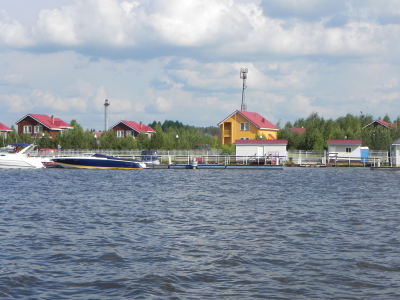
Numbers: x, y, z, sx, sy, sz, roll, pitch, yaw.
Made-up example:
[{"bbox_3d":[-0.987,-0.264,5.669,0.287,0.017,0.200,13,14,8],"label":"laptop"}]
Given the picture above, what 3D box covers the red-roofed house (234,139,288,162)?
[{"bbox_3d":[9.100,0.160,128.500,7.700,3.300,3.300,0,0,3],"label":"red-roofed house"}]

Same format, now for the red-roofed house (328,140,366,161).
[{"bbox_3d":[21.450,0.130,128.200,5.100,3.200,3.200,0,0,6],"label":"red-roofed house"}]

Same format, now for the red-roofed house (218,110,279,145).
[{"bbox_3d":[9.900,-3.500,171.600,8.800,8.300,10.500,0,0,26],"label":"red-roofed house"}]

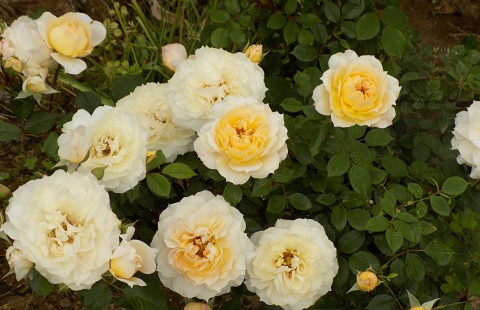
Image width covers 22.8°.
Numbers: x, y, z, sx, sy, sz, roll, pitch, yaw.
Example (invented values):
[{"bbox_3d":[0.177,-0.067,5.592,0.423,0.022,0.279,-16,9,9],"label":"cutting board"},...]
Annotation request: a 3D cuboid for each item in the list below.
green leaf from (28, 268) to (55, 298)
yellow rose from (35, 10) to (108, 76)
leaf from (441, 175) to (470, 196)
[{"bbox_3d":[-0.205,0.131,1.230,0.025,0.008,0.040,-18,60,-11],"label":"green leaf"},{"bbox_3d":[-0.185,-0.124,1.310,0.076,0.052,0.068,4,49,-4],"label":"yellow rose"},{"bbox_3d":[0.222,0.033,1.220,0.030,0.008,0.022,-11,60,-6],"label":"leaf"}]

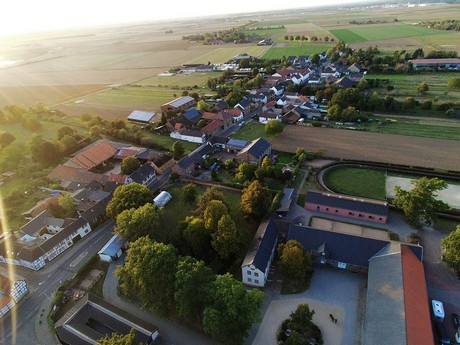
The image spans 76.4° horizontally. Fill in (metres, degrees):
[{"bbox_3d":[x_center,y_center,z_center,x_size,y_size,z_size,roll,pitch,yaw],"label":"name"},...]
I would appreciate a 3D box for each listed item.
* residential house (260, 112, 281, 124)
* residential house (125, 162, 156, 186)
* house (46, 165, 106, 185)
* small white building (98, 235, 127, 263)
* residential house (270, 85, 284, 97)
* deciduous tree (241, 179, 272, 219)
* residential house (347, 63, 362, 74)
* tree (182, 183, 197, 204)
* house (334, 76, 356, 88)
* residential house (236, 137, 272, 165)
[{"bbox_3d":[28.660,-39.841,212.487,14.000,6.000,8.000,8,31,23],"label":"residential house"},{"bbox_3d":[-43.834,1.760,143.732,8.500,8.500,13.500,9,31,23],"label":"residential house"},{"bbox_3d":[-79.703,1.635,153.437,31.000,8.500,10.500,8,31,23],"label":"house"},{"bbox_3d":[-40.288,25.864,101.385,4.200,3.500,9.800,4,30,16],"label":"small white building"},{"bbox_3d":[48.055,-83.783,296.834,8.090,8.310,13.830,17,36,36],"label":"residential house"},{"bbox_3d":[9.969,11.141,109.779,11.900,16.400,11.900,-5,28,0],"label":"deciduous tree"},{"bbox_3d":[145.386,-120.939,339.273,11.500,9.000,11.000,18,36,36],"label":"residential house"},{"bbox_3d":[-18.396,9.683,132.155,6.400,10.800,6.400,-5,28,0],"label":"tree"},{"bbox_3d":[102.920,-79.580,264.282,14.000,9.000,16.000,12,33,28],"label":"house"},{"bbox_3d":[14.588,-12.430,169.494,13.670,9.010,19.230,10,32,26],"label":"residential house"}]

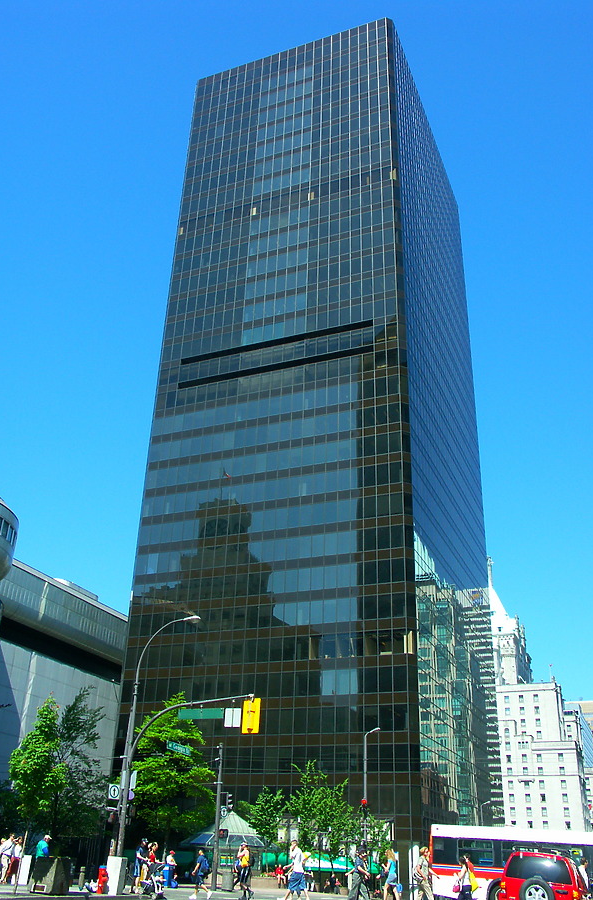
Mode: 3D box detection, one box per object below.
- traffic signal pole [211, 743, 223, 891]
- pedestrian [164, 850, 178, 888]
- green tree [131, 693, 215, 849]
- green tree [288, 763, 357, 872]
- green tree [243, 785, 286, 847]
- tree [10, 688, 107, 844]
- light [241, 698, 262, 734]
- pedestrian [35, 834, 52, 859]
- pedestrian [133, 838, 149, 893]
[{"bbox_3d":[-3.626,16.931,38.436,0.240,6.231,0.240,-9,-29,20],"label":"traffic signal pole"},{"bbox_3d":[-6.259,21.006,41.661,0.500,1.700,0.500,-21,-35,37],"label":"pedestrian"},{"bbox_3d":[-6.586,17.978,44.187,4.289,9.491,4.514,-9,-29,20],"label":"green tree"},{"bbox_3d":[1.775,25.436,56.813,4.541,7.866,4.780,2,-27,1],"label":"green tree"},{"bbox_3d":[-2.047,24.270,53.209,2.491,5.246,2.622,2,-27,1],"label":"green tree"},{"bbox_3d":[-9.115,12.856,31.598,3.500,6.935,3.684,-9,-29,20],"label":"tree"},{"bbox_3d":[-1.586,9.371,29.200,0.620,1.150,0.420,-9,-29,20],"label":"light"},{"bbox_3d":[-10.449,16.874,34.363,0.500,1.740,0.520,8,-28,-10],"label":"pedestrian"},{"bbox_3d":[-5.497,14.705,29.411,0.600,1.740,0.500,-7,-29,16],"label":"pedestrian"}]

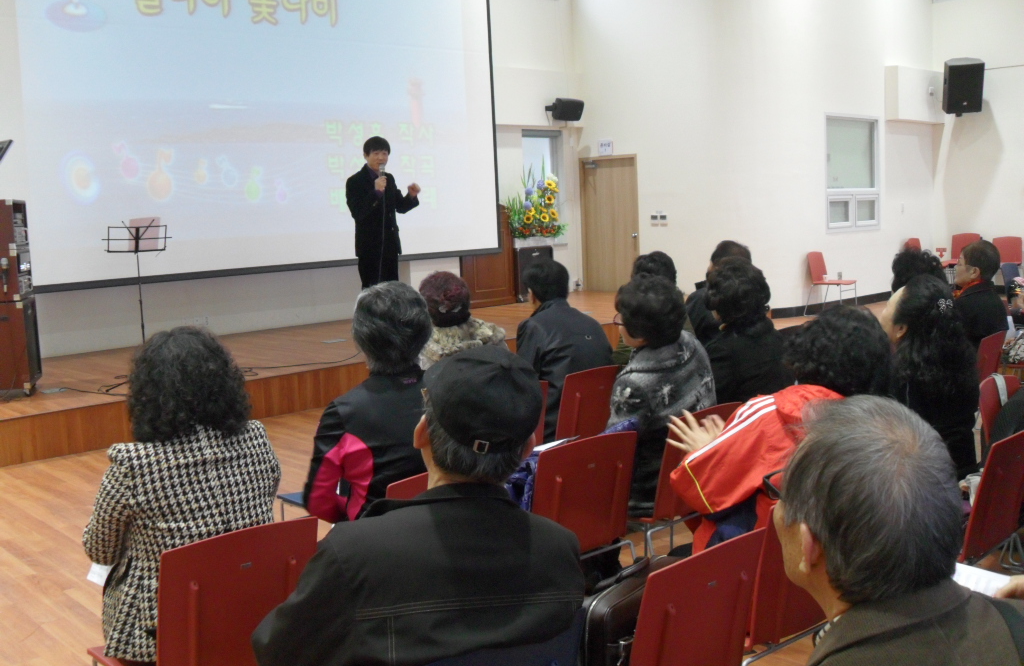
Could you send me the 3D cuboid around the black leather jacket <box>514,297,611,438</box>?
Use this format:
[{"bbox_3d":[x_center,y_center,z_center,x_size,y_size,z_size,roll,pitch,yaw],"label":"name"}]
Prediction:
[{"bbox_3d":[0.237,0.164,4.771,0.520,0.680,0.500,-7,8,-33],"label":"black leather jacket"}]

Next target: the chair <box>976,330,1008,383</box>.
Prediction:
[{"bbox_3d":[2.309,0.397,5.501,0.440,0.810,0.510,-9,9,-44],"label":"chair"}]

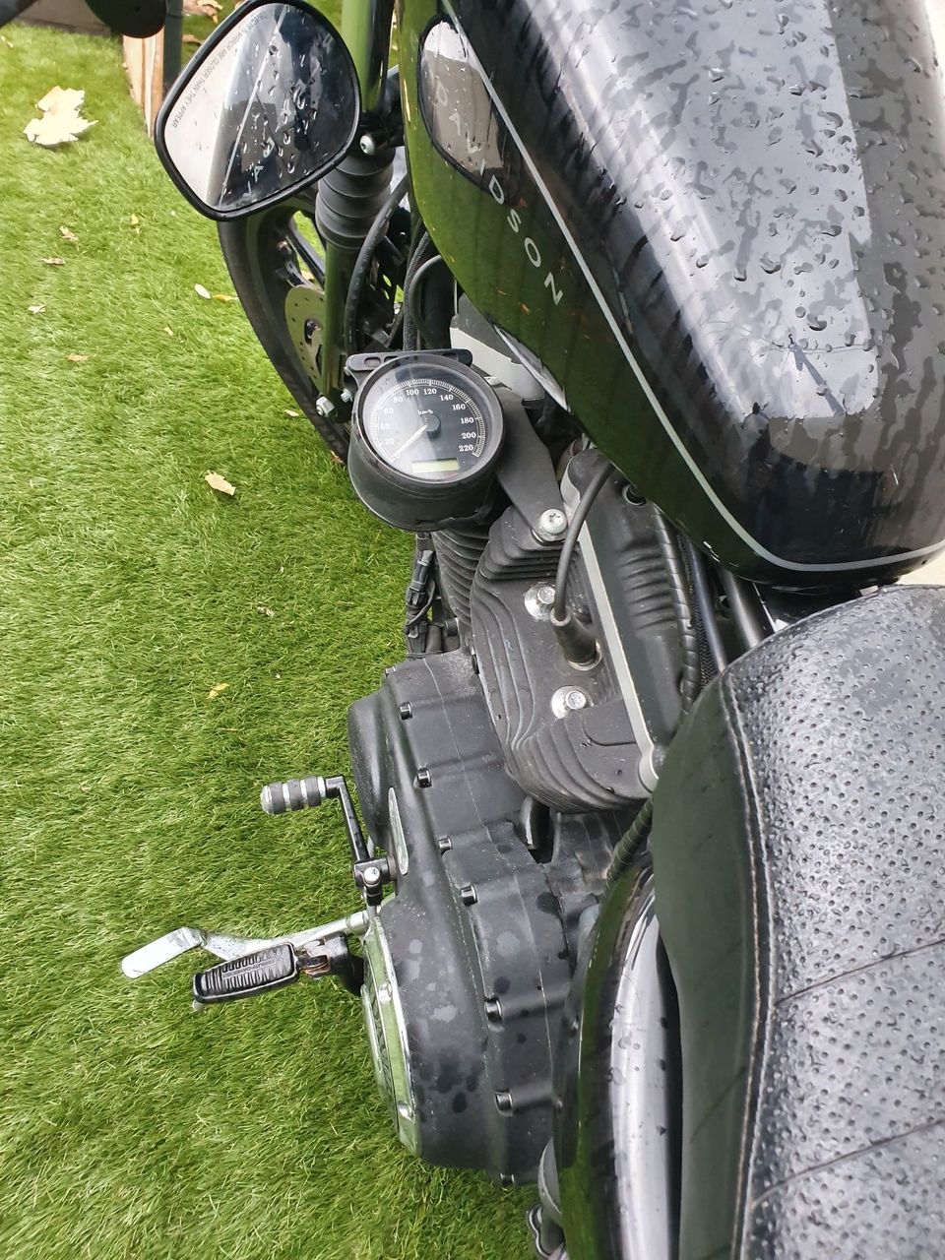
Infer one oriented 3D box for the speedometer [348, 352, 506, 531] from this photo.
[{"bbox_3d":[-0.034,-0.133,0.668,0.104,0.072,0.104,0,72,-12],"label":"speedometer"}]

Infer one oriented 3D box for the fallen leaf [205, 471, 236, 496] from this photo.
[{"bbox_3d":[-0.414,-0.240,1.548,0.074,0.014,0.033,41,47,22],"label":"fallen leaf"}]

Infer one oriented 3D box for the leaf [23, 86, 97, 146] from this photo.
[{"bbox_3d":[-1.033,-1.280,2.358,0.185,0.070,0.215,-2,47,-22],"label":"leaf"}]

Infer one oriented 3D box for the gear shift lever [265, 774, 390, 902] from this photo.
[{"bbox_3d":[-0.139,0.197,0.895,0.105,0.050,0.130,-8,48,-14],"label":"gear shift lever"}]

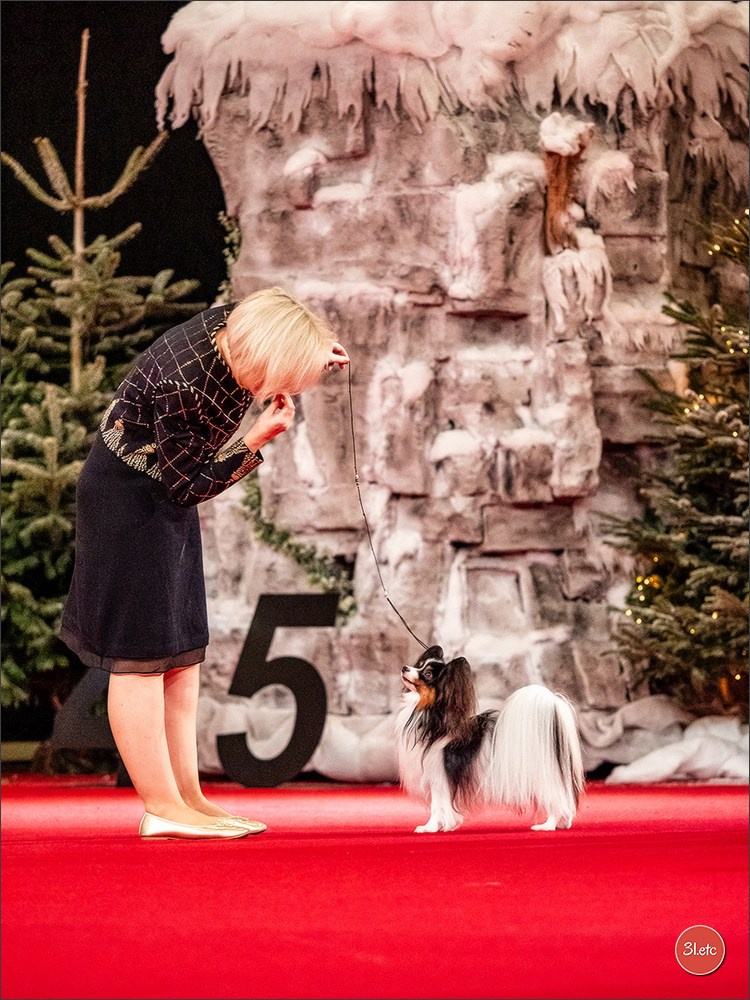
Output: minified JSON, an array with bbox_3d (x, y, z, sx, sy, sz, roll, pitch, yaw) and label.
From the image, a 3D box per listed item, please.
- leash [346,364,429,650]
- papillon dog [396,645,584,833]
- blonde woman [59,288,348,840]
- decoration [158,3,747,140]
[{"bbox_3d":[0.033,0.018,16.850,0.200,0.700,0.060,0,1,0],"label":"leash"},{"bbox_3d":[0.281,0.580,16.850,0.450,0.455,0.200,0,1,-6],"label":"papillon dog"},{"bbox_3d":[-0.416,0.156,16.800,0.700,1.340,0.480,0,1,0],"label":"blonde woman"},{"bbox_3d":[0.267,-1.280,20.200,1.850,0.460,1.000,0,1,0],"label":"decoration"}]

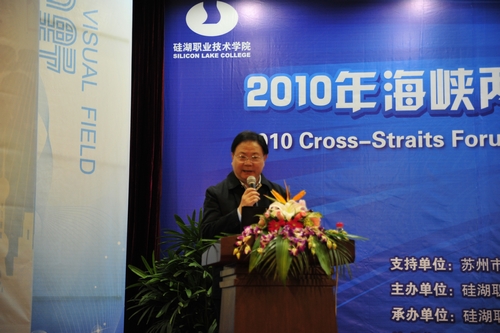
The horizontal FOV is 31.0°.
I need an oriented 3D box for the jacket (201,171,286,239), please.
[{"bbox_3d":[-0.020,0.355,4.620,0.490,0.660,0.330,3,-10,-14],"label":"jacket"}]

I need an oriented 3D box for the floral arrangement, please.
[{"bbox_3d":[0.210,0.321,4.120,0.549,0.420,0.380,2,-10,-11],"label":"floral arrangement"}]

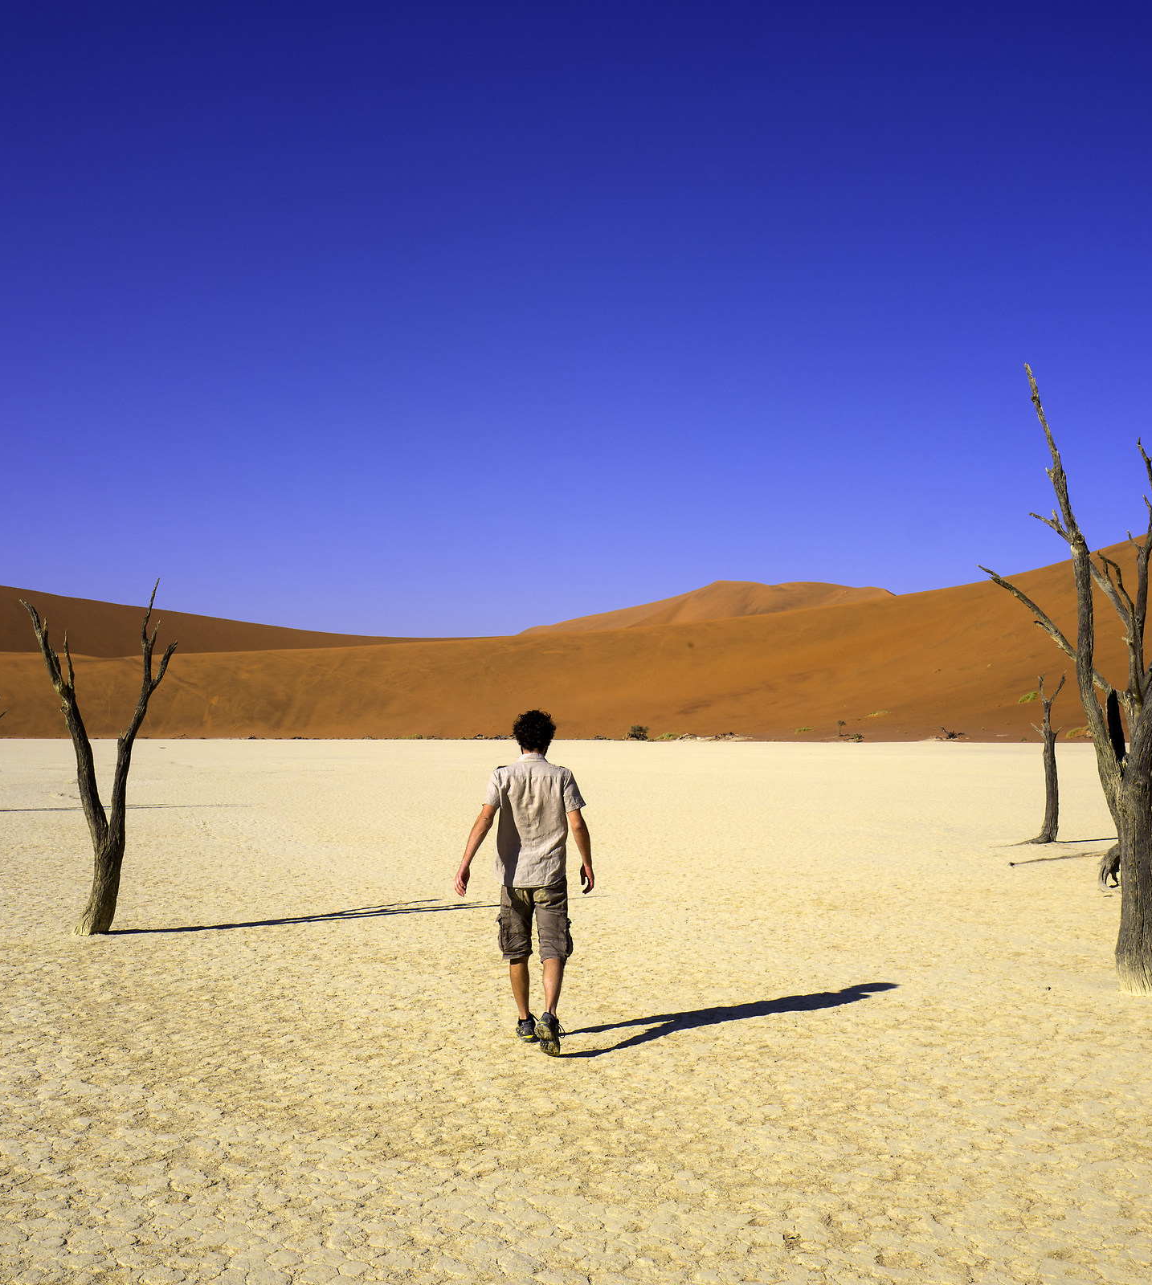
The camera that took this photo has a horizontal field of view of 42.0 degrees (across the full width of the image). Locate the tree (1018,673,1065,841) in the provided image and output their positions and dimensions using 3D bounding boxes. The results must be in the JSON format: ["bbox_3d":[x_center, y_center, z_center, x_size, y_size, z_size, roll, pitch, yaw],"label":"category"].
[{"bbox_3d":[6.970,1.706,22.339,0.720,2.500,0.620,0,-3,0],"label":"tree"}]

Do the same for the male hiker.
[{"bbox_3d":[-0.275,1.240,7.812,0.730,1.770,0.620,0,-3,-2],"label":"male hiker"}]

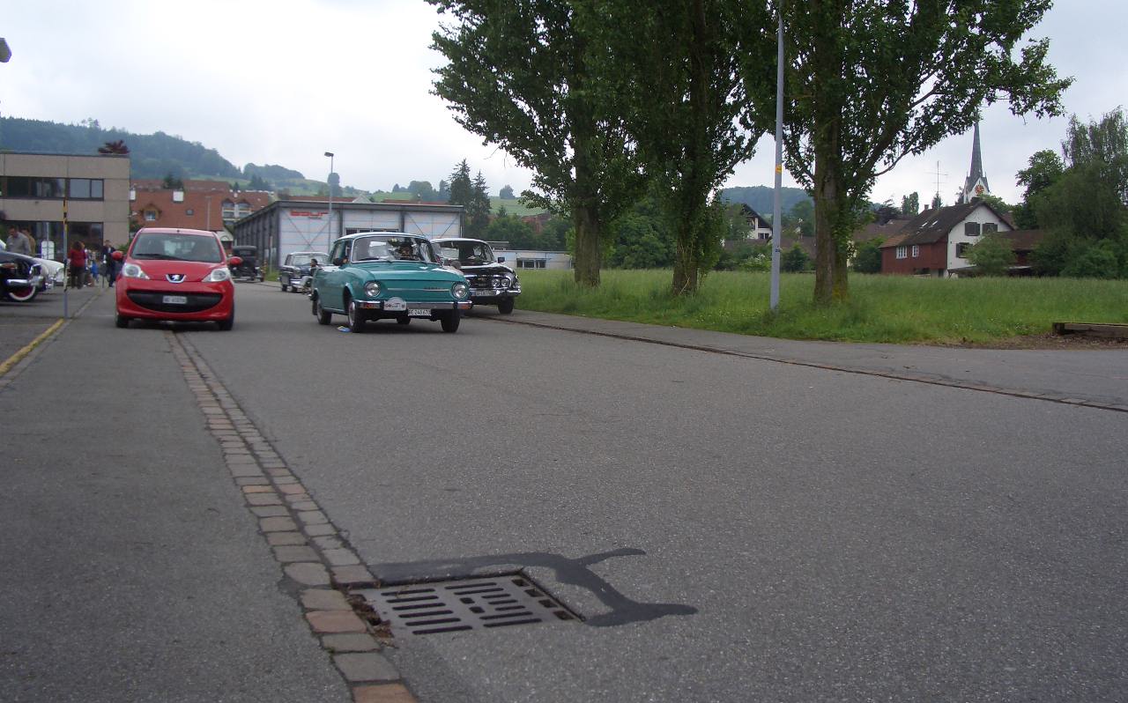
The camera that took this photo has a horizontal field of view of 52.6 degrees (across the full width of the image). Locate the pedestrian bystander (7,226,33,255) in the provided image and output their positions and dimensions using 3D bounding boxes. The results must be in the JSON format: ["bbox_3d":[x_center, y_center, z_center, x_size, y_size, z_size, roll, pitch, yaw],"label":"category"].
[{"bbox_3d":[-13.132,-2.178,27.500,0.520,1.710,0.400,4,5,34],"label":"pedestrian bystander"}]

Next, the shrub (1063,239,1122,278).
[{"bbox_3d":[39.374,-6.746,85.000,4.400,3.300,3.800,3,5,25],"label":"shrub"}]

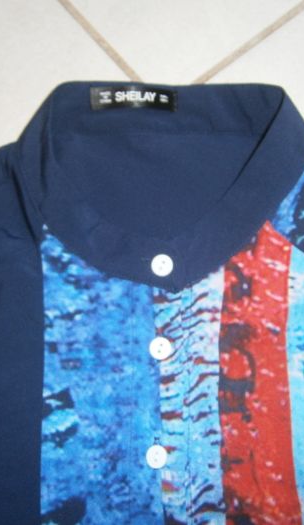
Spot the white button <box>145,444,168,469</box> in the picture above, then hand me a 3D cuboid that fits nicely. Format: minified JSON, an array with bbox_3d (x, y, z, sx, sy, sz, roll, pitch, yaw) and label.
[{"bbox_3d":[0.002,0.095,0.258,0.011,0.003,0.011,0,72,0],"label":"white button"}]

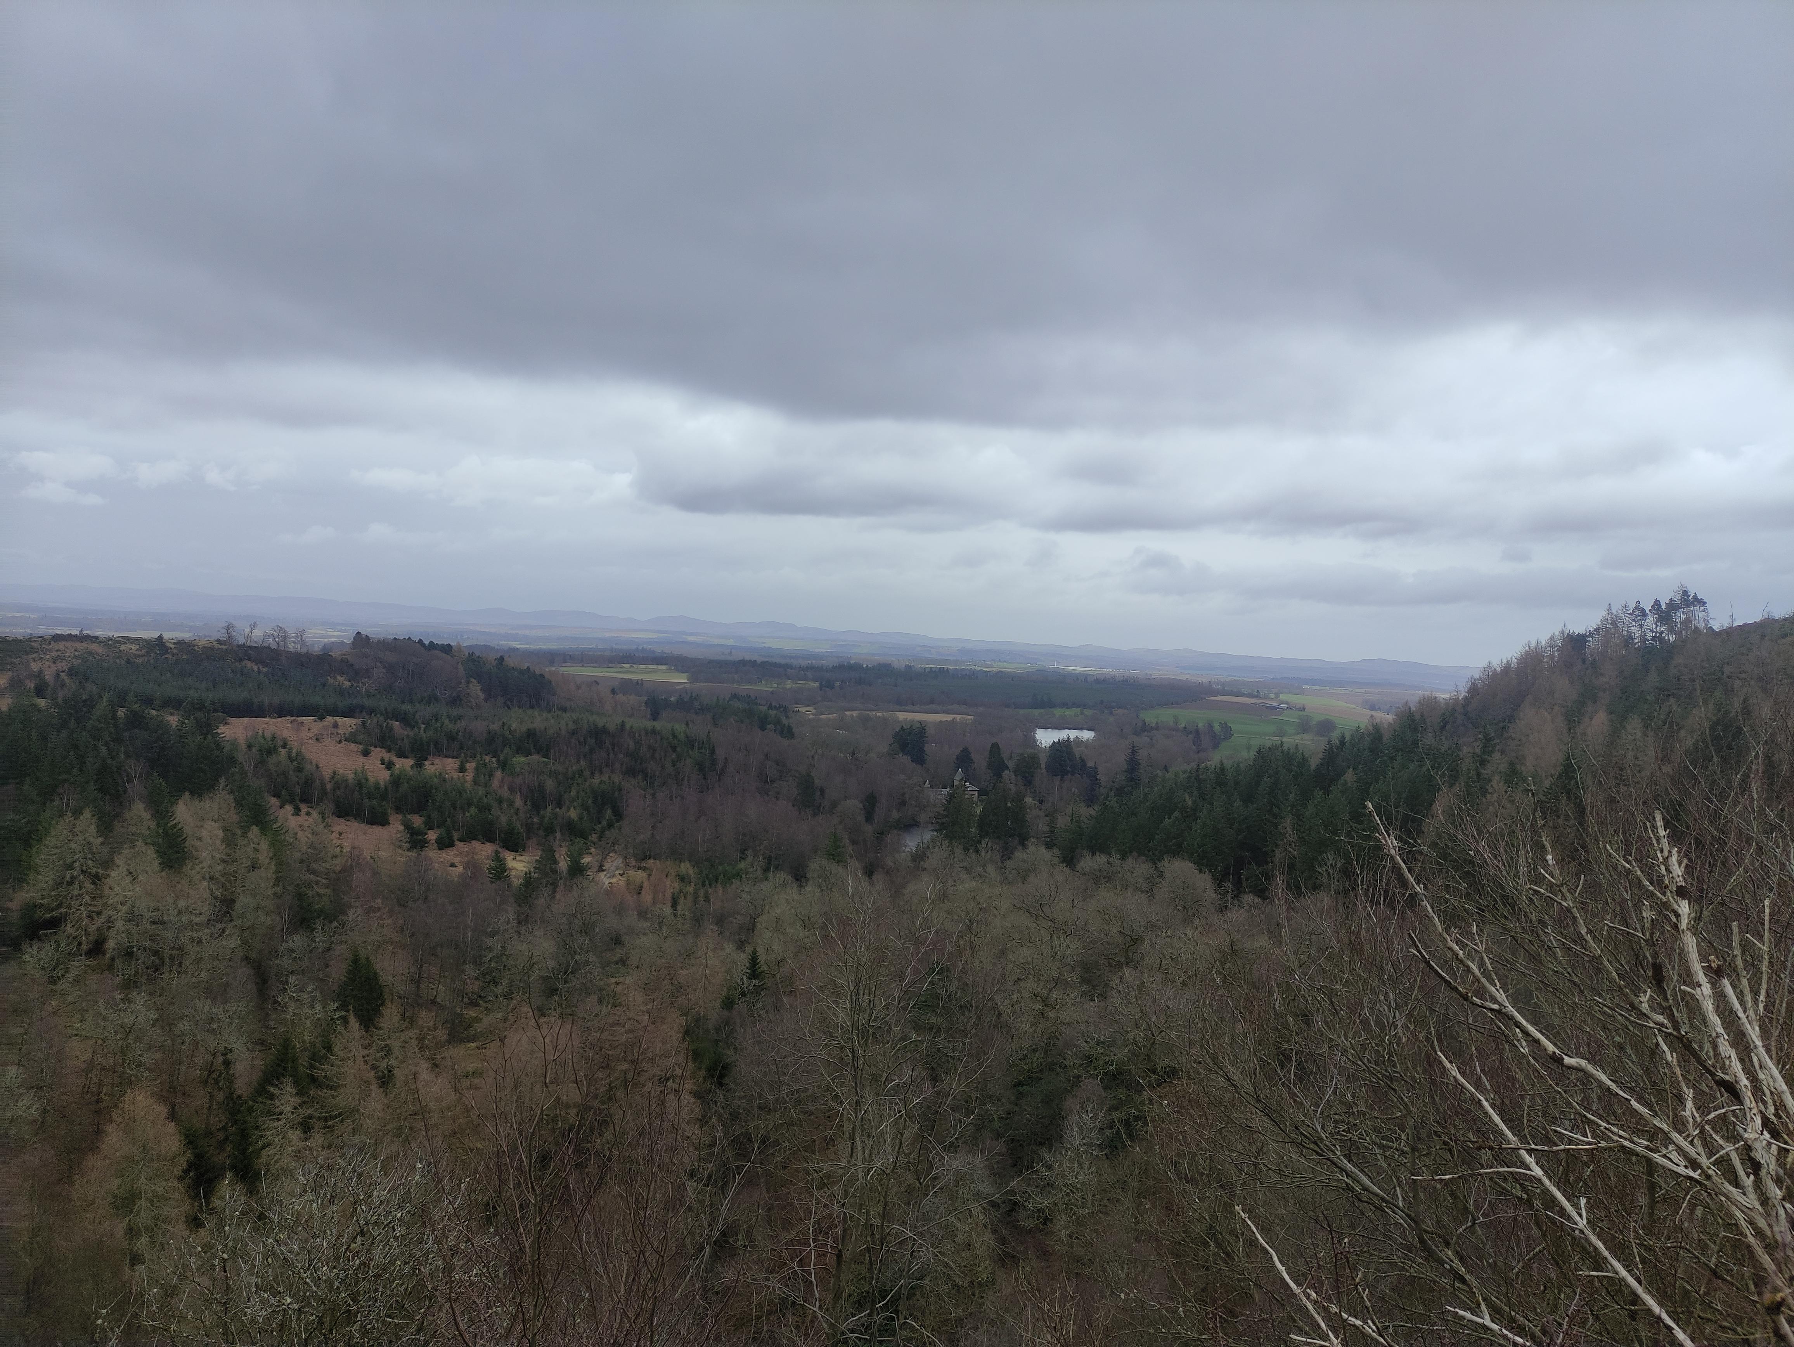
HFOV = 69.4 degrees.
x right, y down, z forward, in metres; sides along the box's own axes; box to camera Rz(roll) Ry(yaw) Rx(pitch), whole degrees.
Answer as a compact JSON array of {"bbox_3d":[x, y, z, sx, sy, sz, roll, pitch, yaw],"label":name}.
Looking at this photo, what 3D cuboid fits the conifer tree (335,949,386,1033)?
[{"bbox_3d":[-64.115,38.377,155.000,6.000,11.000,6.000,2,1,0],"label":"conifer tree"}]

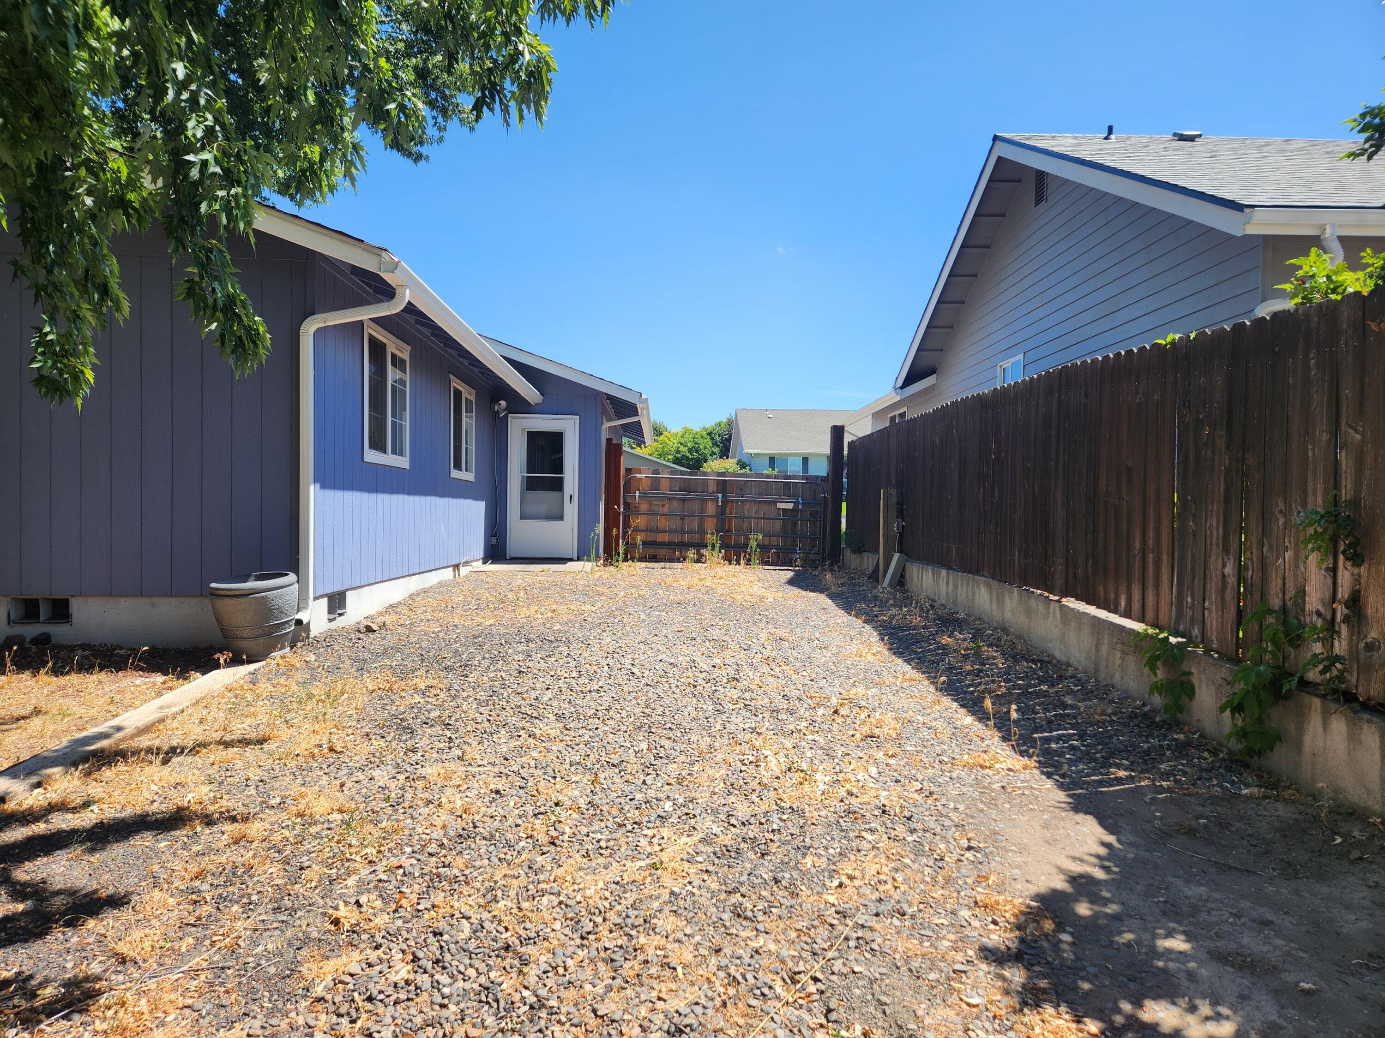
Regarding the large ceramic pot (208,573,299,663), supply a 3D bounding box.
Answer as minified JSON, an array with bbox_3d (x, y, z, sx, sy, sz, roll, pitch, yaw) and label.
[{"bbox_3d":[-2.810,0.628,5.940,0.520,0.490,0.520,-3,5,-2],"label":"large ceramic pot"}]

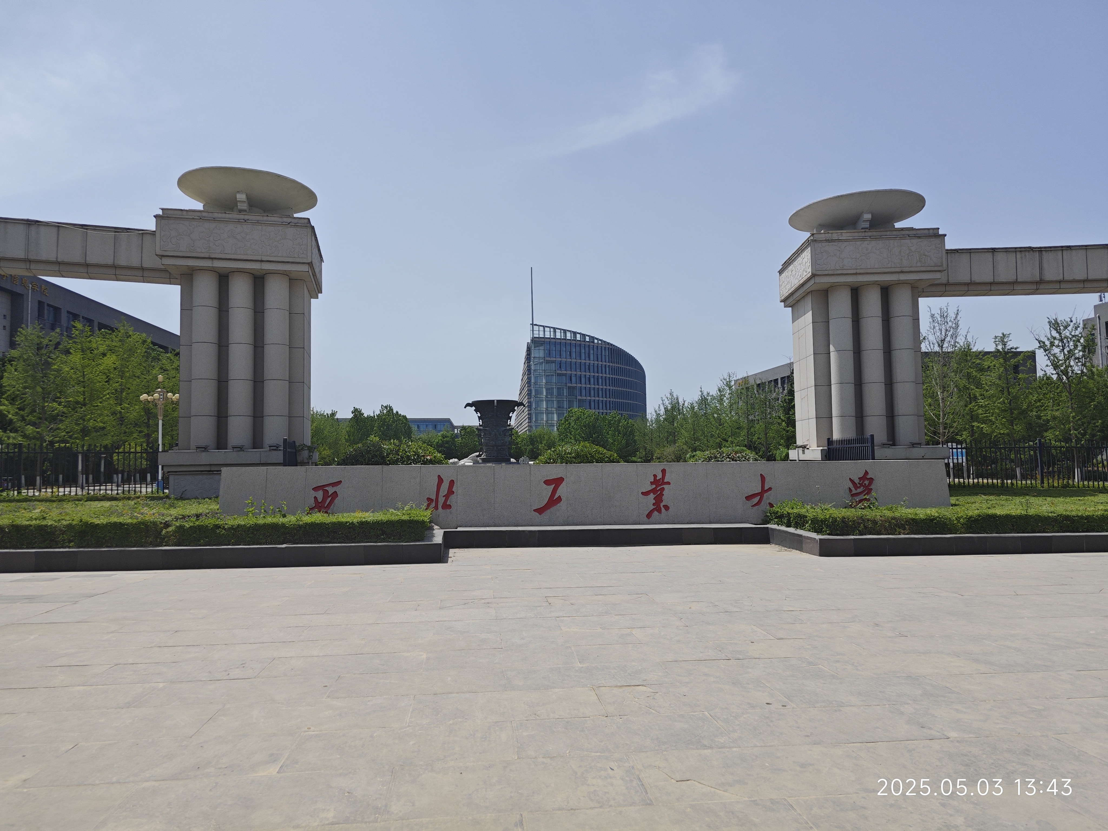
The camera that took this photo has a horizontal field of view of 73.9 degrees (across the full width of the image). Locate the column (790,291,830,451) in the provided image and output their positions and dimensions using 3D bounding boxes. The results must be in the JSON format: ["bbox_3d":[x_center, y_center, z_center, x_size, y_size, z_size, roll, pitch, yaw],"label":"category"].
[{"bbox_3d":[9.700,-1.583,27.303,0.780,5.560,2.600,-1,-3,5],"label":"column"}]

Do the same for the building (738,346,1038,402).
[{"bbox_3d":[49.625,-0.143,117.430,30.300,15.125,36.800,-1,-3,-6],"label":"building"}]

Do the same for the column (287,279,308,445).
[{"bbox_3d":[-8.860,-1.621,25.326,0.720,5.640,2.400,0,-3,-14],"label":"column"}]

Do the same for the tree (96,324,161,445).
[{"bbox_3d":[-27.862,-0.773,48.046,3.900,10.926,3.900,0,-3,-6],"label":"tree"}]

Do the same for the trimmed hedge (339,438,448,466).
[{"bbox_3d":[-5.001,1.785,22.940,3.300,2.190,3.000,0,-3,-12],"label":"trimmed hedge"}]

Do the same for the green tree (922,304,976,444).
[{"bbox_3d":[21.767,-1.316,40.994,3.000,9.957,3.000,0,-3,-6],"label":"green tree"}]

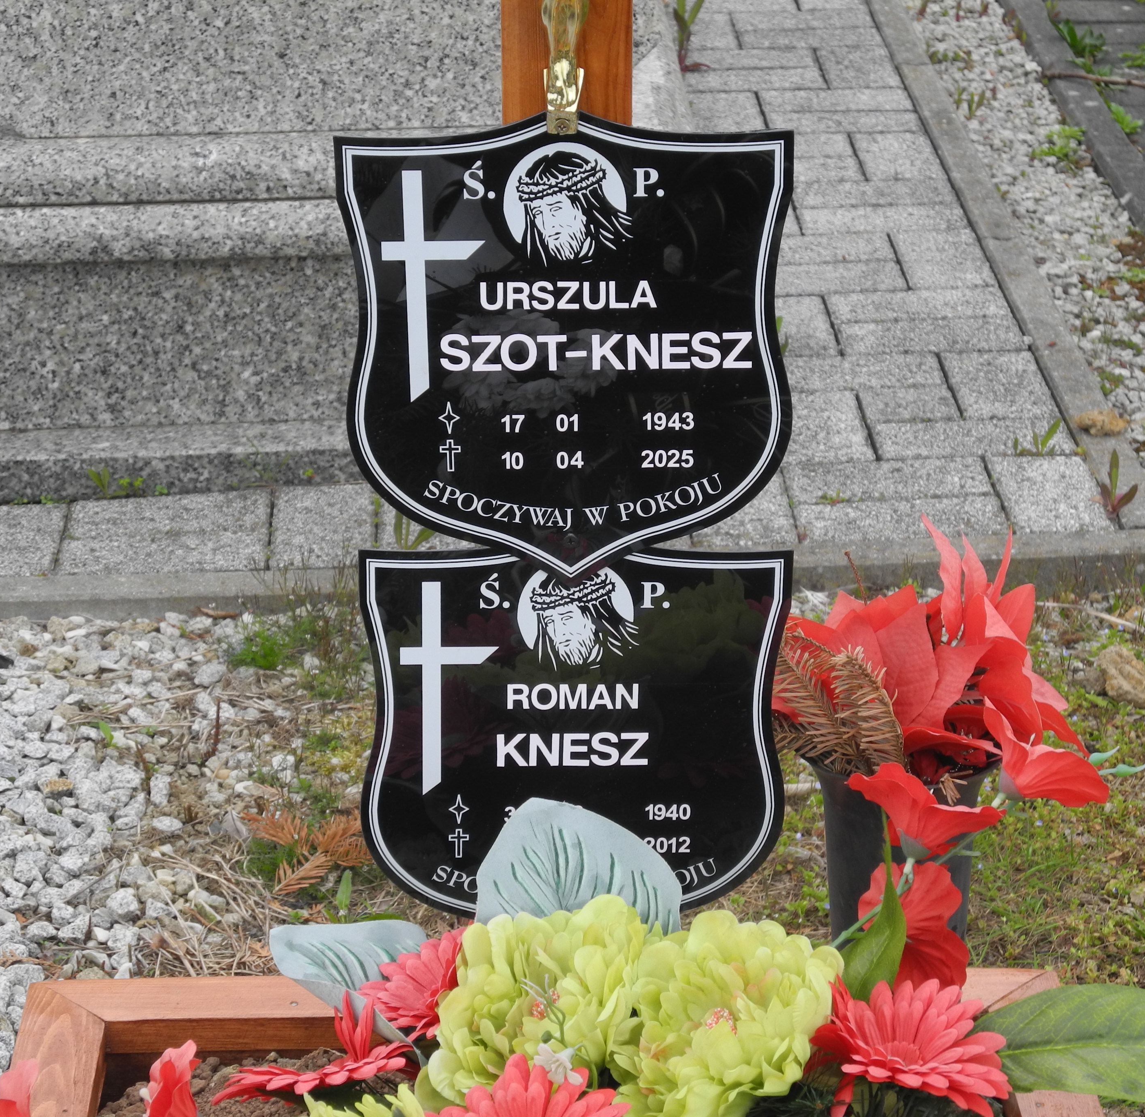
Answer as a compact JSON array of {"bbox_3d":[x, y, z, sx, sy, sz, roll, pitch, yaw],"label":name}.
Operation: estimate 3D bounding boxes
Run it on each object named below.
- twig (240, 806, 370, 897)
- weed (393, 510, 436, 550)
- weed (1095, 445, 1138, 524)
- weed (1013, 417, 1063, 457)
[{"bbox_3d":[-0.215,0.232,2.942,0.110,0.033,0.105,-1,24,0],"label":"twig"},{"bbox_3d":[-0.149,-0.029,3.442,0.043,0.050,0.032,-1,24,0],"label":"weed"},{"bbox_3d":[0.519,-0.070,3.479,0.042,0.066,0.030,-1,24,0],"label":"weed"},{"bbox_3d":[0.465,-0.124,3.644,0.047,0.037,0.020,-1,24,0],"label":"weed"}]

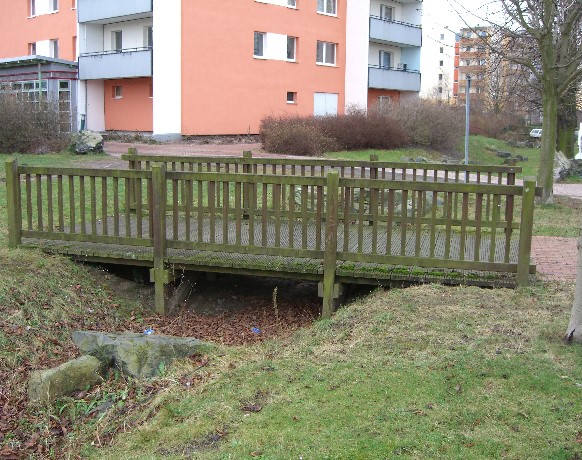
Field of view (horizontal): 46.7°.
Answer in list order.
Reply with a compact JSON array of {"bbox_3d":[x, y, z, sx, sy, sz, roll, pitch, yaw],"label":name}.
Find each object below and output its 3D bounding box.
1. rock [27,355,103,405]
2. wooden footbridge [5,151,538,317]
[{"bbox_3d":[-1.858,1.247,5.600,0.580,0.250,0.340,-7,12,-39],"label":"rock"},{"bbox_3d":[-0.149,-0.070,8.665,5.990,1.660,3.140,3,10,15],"label":"wooden footbridge"}]

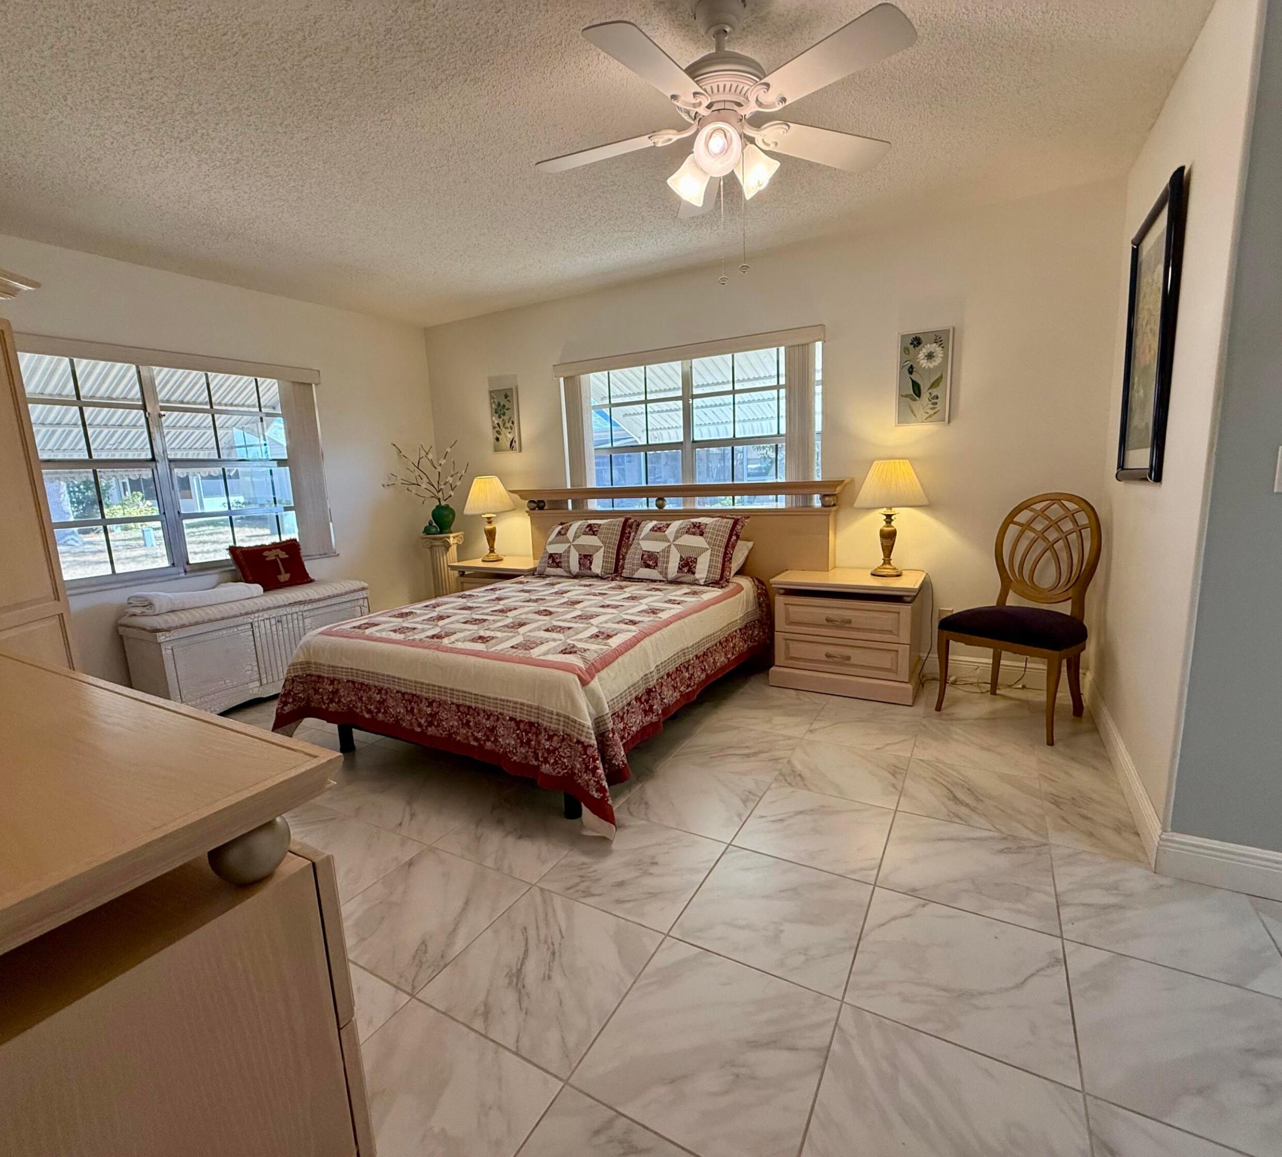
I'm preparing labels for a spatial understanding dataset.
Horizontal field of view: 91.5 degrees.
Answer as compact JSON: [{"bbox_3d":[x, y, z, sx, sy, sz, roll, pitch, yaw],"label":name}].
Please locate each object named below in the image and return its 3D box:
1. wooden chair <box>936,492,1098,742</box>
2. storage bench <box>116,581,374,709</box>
[{"bbox_3d":[1.783,0.140,2.900,0.544,1.035,0.539,-9,12,-33],"label":"wooden chair"},{"bbox_3d":[-2.257,0.389,3.729,0.421,0.575,1.200,3,11,30],"label":"storage bench"}]

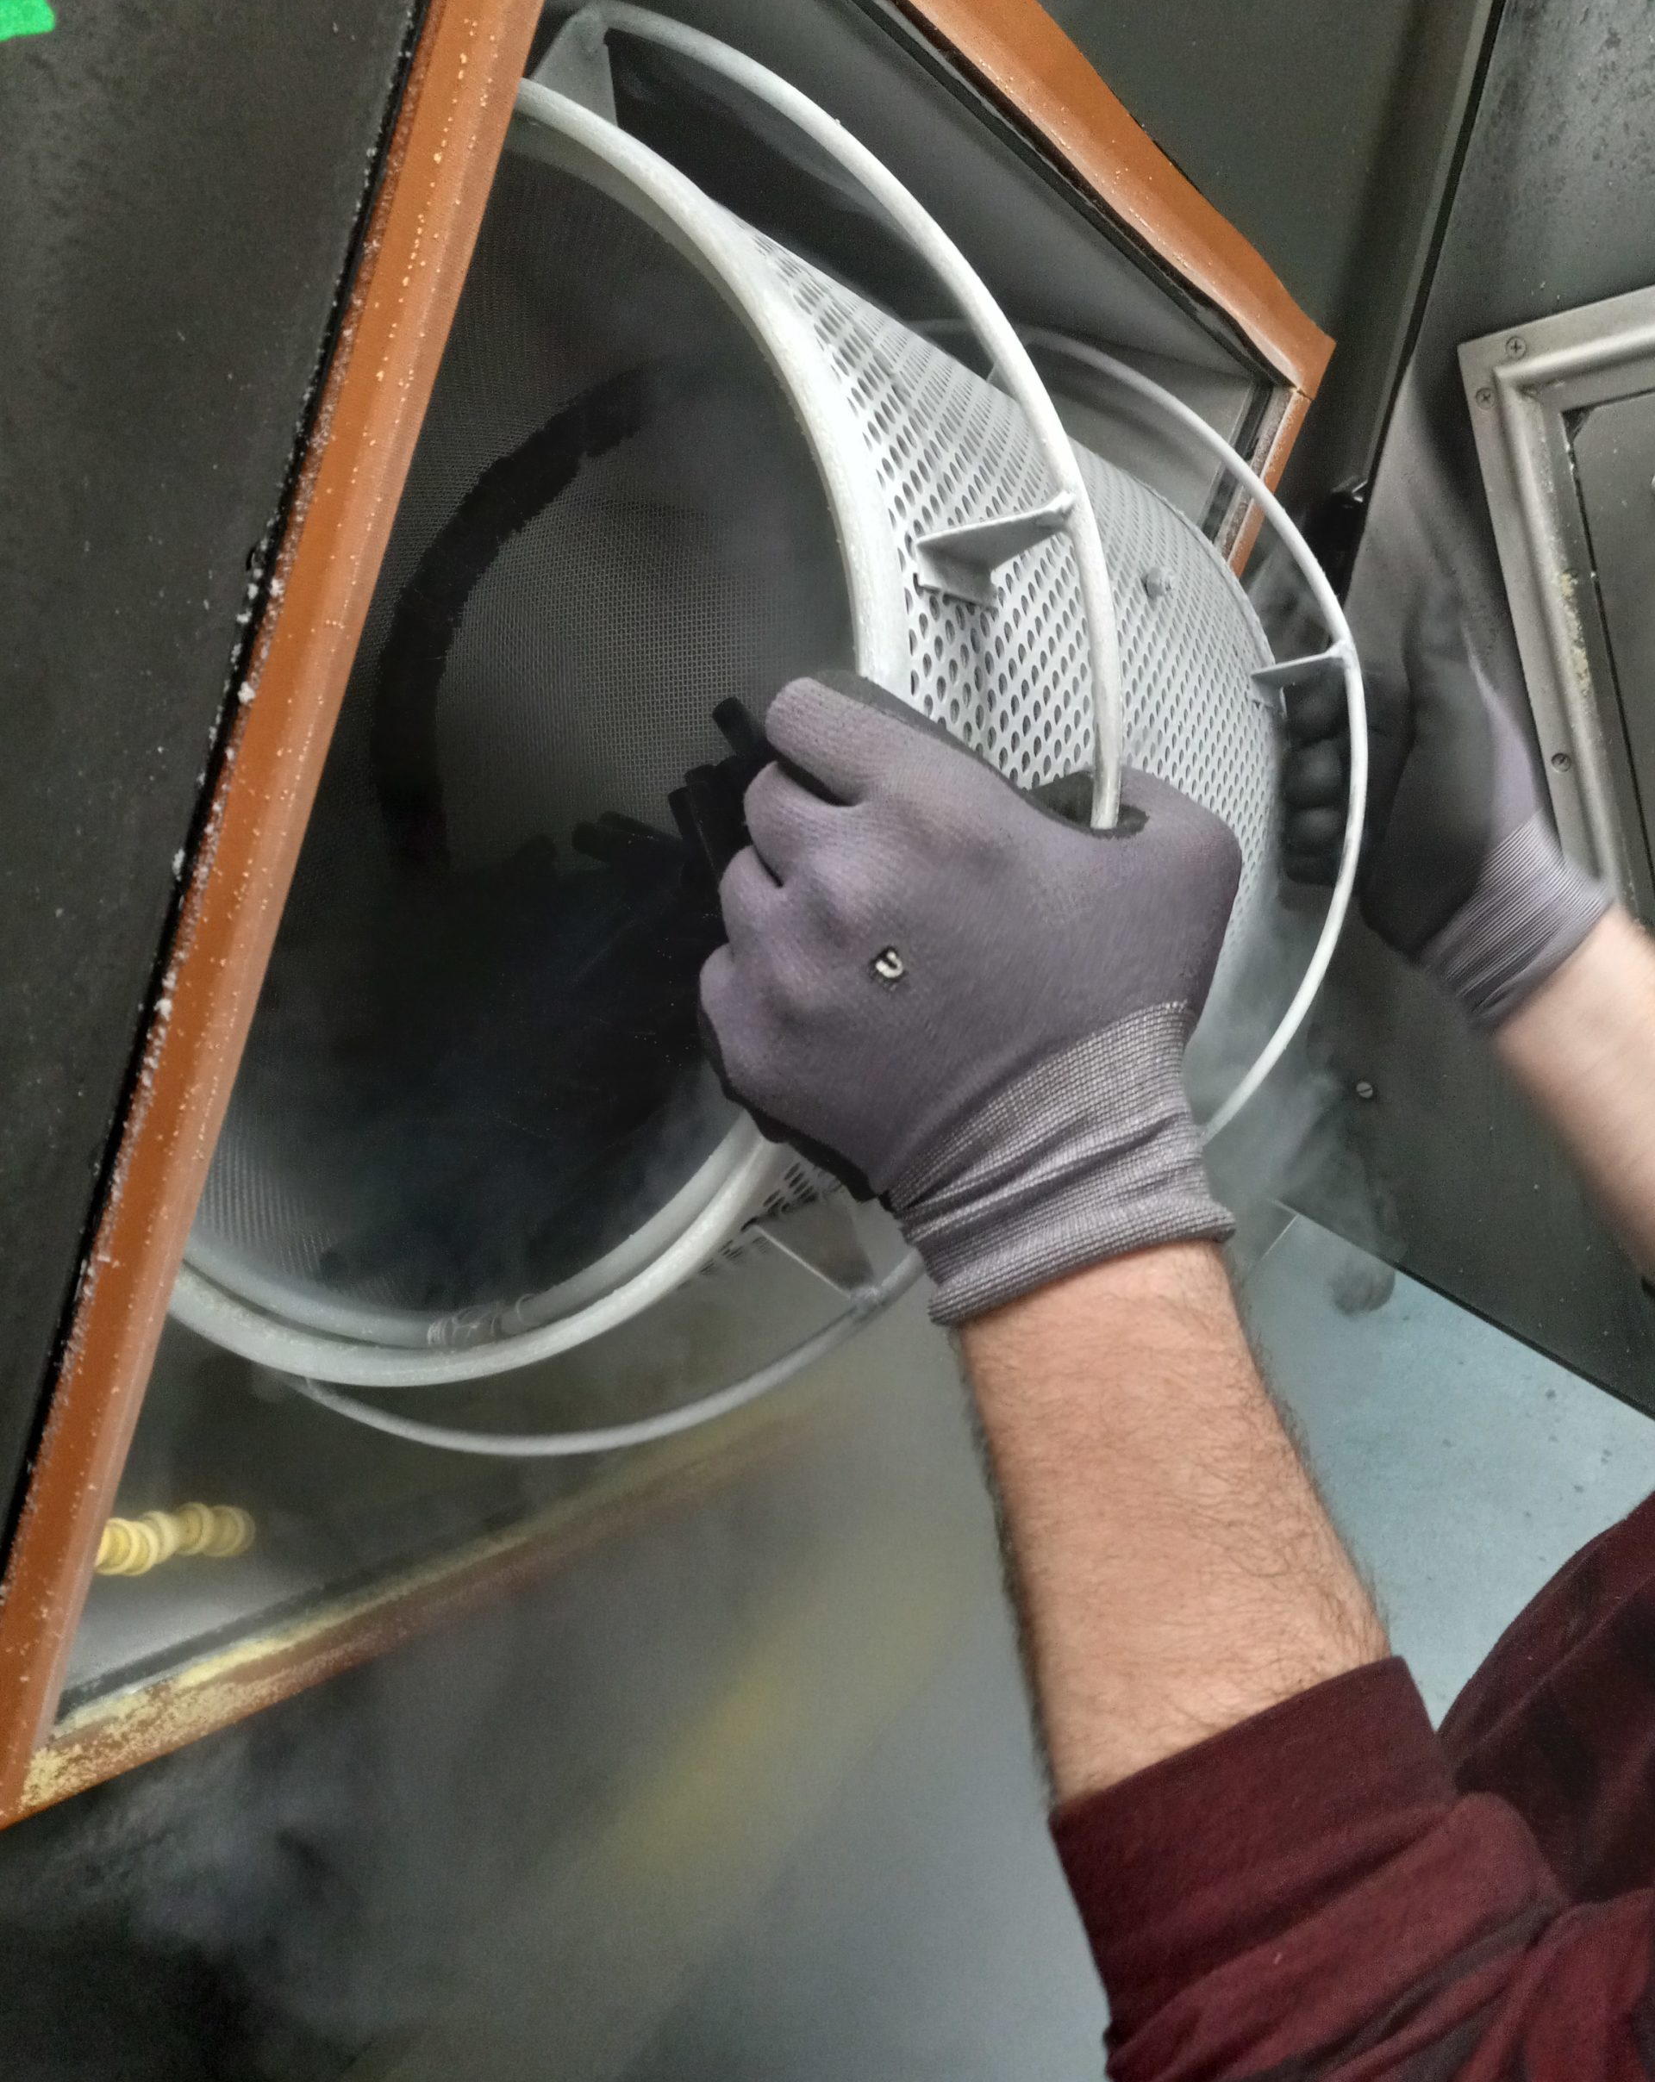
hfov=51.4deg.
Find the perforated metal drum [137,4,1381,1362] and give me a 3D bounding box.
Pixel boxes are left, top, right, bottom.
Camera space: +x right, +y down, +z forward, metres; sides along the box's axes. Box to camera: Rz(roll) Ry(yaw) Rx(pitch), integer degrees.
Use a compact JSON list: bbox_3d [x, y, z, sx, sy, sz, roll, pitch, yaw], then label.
[{"bbox_3d":[-0.048,-0.097,0.641,0.410,0.410,0.405,27,17,23],"label":"perforated metal drum"}]

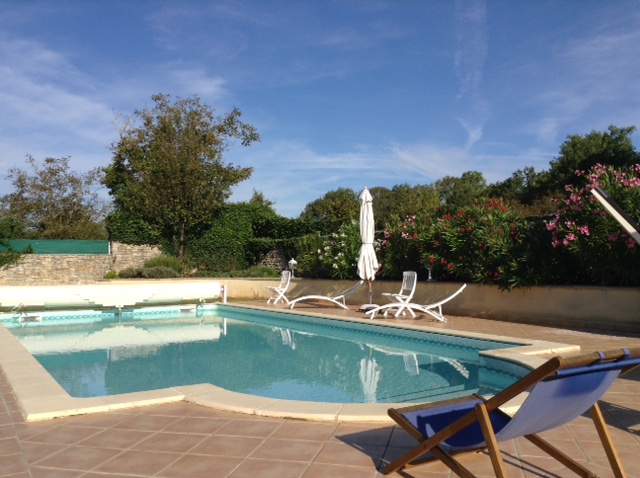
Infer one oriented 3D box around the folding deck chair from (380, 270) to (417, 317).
[{"bbox_3d":[1.492,1.033,11.565,0.570,0.870,0.440,1,-3,-27],"label":"folding deck chair"}]

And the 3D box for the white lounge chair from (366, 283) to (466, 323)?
[{"bbox_3d":[1.738,1.112,10.911,1.780,0.650,0.630,-1,-3,15],"label":"white lounge chair"}]

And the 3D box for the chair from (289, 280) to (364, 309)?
[{"bbox_3d":[0.155,1.275,14.108,1.770,0.640,0.630,-1,-2,2],"label":"chair"}]

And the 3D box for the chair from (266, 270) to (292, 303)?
[{"bbox_3d":[-1.046,1.259,16.061,0.570,0.870,0.440,1,-3,-29],"label":"chair"}]

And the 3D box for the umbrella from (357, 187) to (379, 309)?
[{"bbox_3d":[1.062,0.201,13.604,0.500,2.720,0.500,-1,-2,0],"label":"umbrella"}]

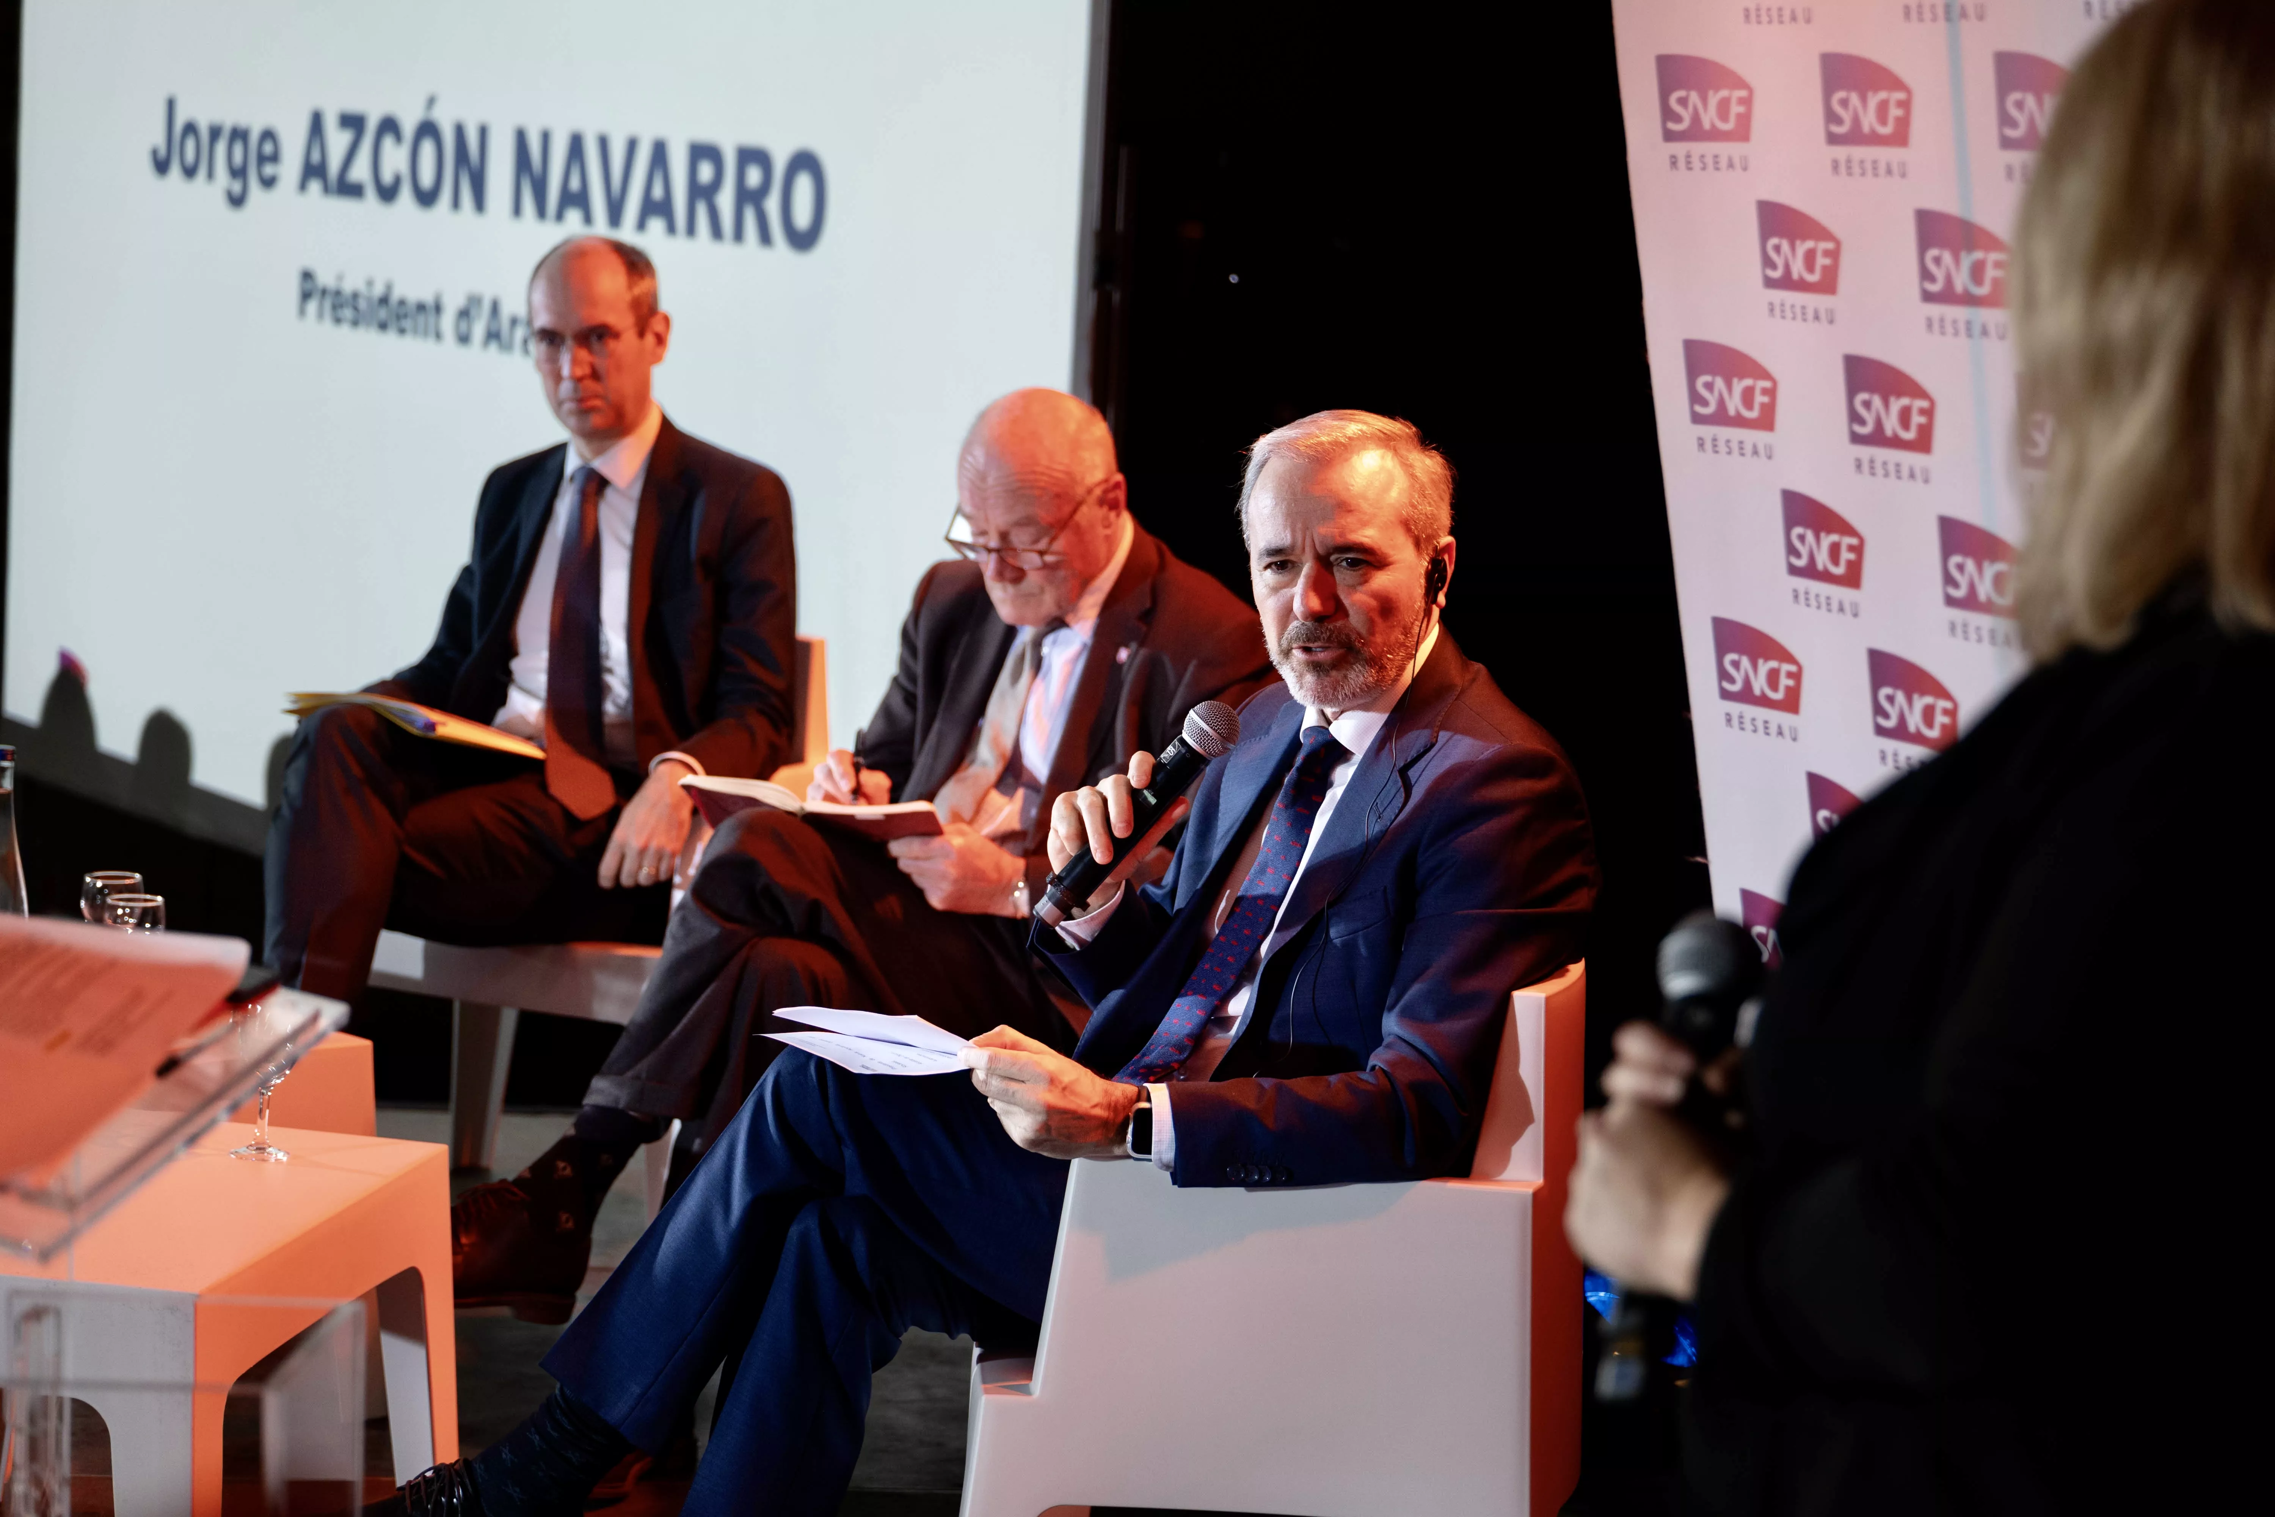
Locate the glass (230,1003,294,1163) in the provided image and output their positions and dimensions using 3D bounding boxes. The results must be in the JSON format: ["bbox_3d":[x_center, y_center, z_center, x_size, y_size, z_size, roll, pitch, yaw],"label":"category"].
[{"bbox_3d":[-0.866,0.321,5.136,0.066,0.149,0.066,3,9,0],"label":"glass"}]

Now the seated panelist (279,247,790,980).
[{"bbox_3d":[-0.749,0.005,6.342,0.570,1.240,0.790,8,10,27],"label":"seated panelist"}]

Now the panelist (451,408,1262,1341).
[{"bbox_3d":[-0.228,0.192,5.525,0.930,1.180,0.580,-4,12,-39],"label":"panelist"}]

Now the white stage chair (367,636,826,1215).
[{"bbox_3d":[-0.706,0.223,6.506,0.580,0.770,0.550,6,10,20],"label":"white stage chair"}]

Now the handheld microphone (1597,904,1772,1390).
[{"bbox_3d":[0.280,0.211,2.750,0.052,0.260,0.052,7,12,-17],"label":"handheld microphone"}]

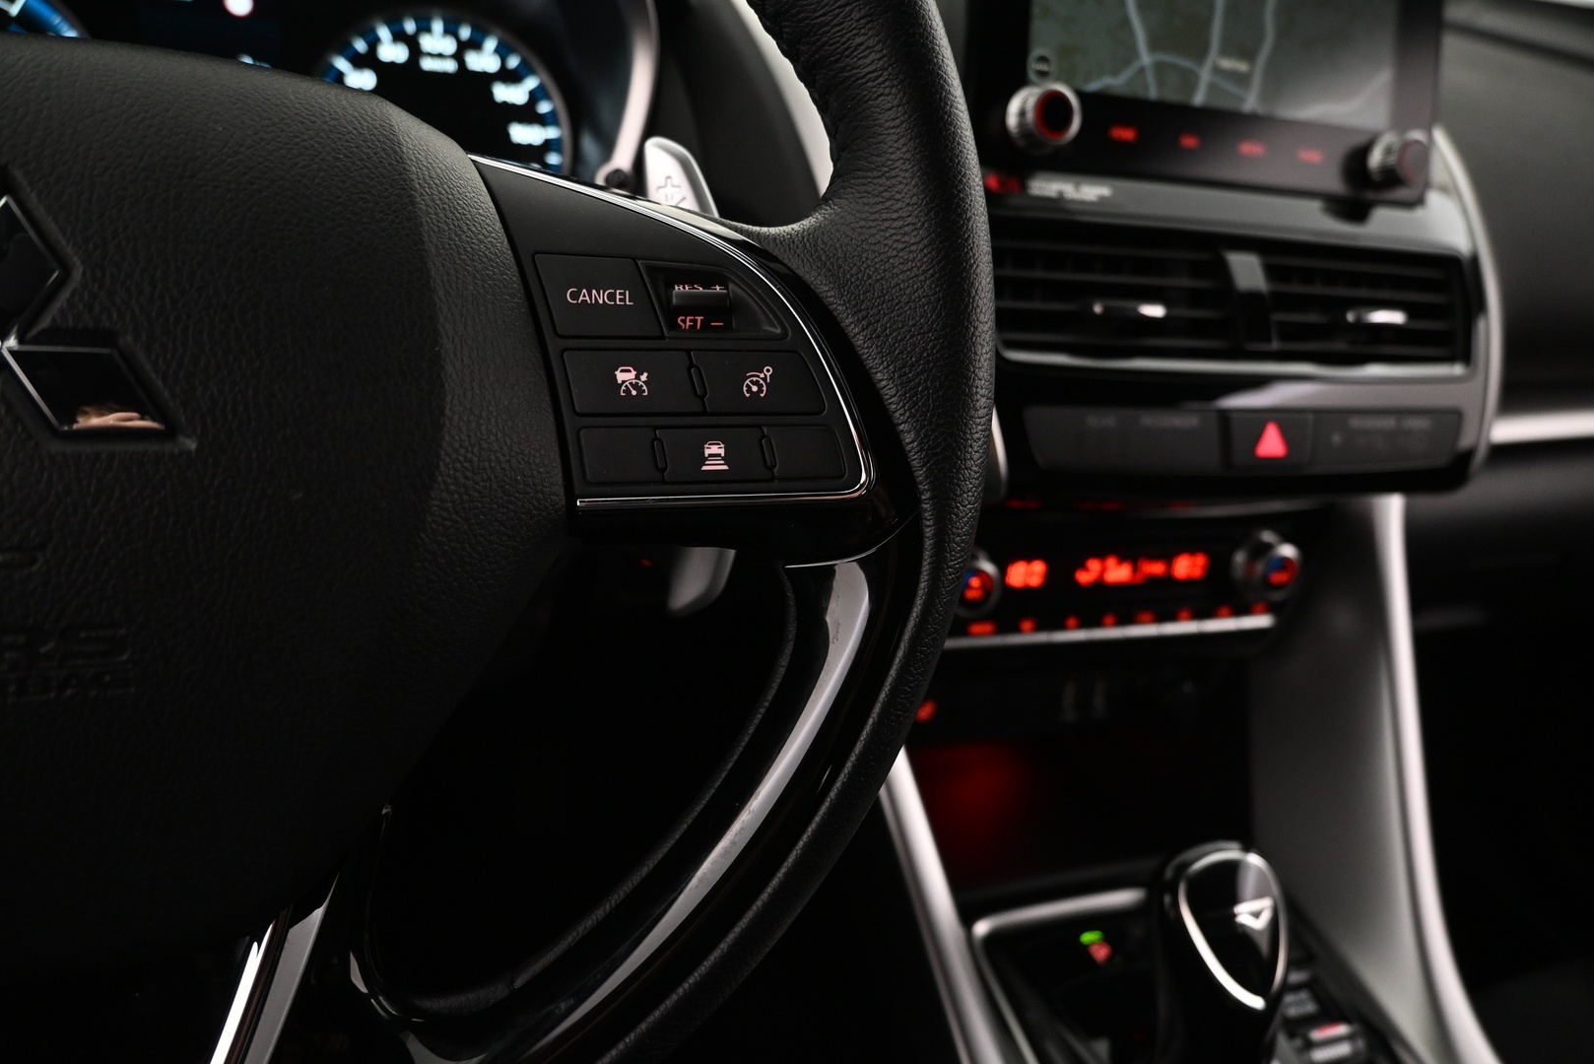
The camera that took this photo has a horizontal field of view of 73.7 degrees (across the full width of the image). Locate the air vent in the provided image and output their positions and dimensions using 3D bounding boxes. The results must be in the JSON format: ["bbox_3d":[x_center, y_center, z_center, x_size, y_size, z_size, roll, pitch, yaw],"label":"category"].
[{"bbox_3d":[0.170,-0.087,0.411,0.220,0.051,0.032,-2,-2,-20],"label":"air vent"}]

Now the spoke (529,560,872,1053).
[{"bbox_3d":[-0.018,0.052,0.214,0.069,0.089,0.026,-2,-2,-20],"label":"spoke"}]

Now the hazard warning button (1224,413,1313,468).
[{"bbox_3d":[0.176,-0.034,0.399,0.039,0.021,0.010,-2,1,-20],"label":"hazard warning button"}]

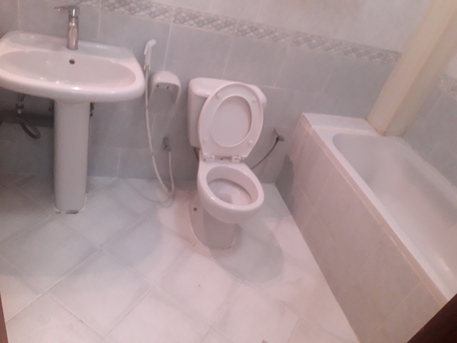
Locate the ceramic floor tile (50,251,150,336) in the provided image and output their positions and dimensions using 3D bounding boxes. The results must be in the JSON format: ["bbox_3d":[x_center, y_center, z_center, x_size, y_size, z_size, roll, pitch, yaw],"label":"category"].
[{"bbox_3d":[-0.573,0.542,1.627,0.330,0.010,0.330,29,36,16],"label":"ceramic floor tile"}]

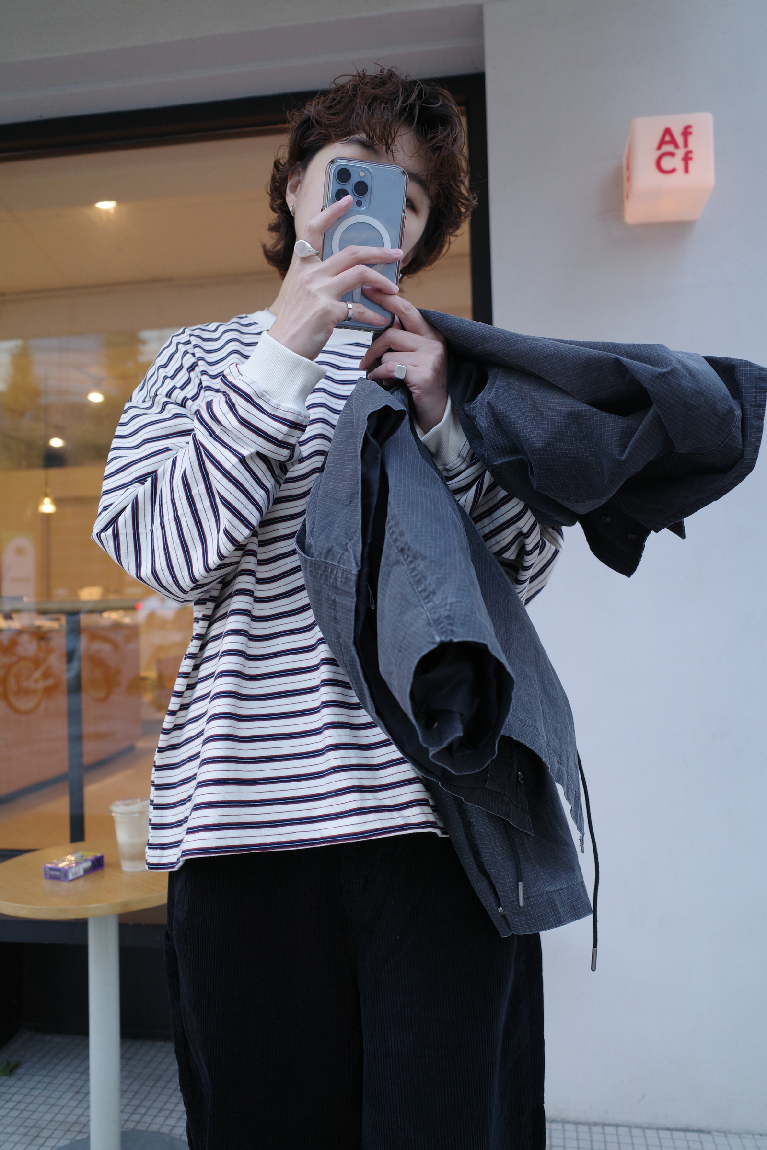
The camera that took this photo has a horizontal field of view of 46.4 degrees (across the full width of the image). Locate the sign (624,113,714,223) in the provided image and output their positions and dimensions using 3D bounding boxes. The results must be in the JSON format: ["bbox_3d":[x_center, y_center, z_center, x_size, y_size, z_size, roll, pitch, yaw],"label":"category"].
[{"bbox_3d":[0.553,-0.788,1.747,0.146,0.144,0.148,-1,-1,8],"label":"sign"}]

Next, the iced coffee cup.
[{"bbox_3d":[-0.450,0.475,1.645,0.097,0.120,0.097,-1,-1,-16],"label":"iced coffee cup"}]

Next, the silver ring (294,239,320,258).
[{"bbox_3d":[-0.071,-0.304,0.837,0.021,0.014,0.023,14,7,37],"label":"silver ring"}]

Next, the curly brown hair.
[{"bbox_3d":[-0.015,-0.466,1.030,0.240,0.235,0.250,16,-1,-19],"label":"curly brown hair"}]

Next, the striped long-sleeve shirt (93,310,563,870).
[{"bbox_3d":[-0.055,0.013,1.050,0.550,0.665,0.360,-1,-1,-16],"label":"striped long-sleeve shirt"}]

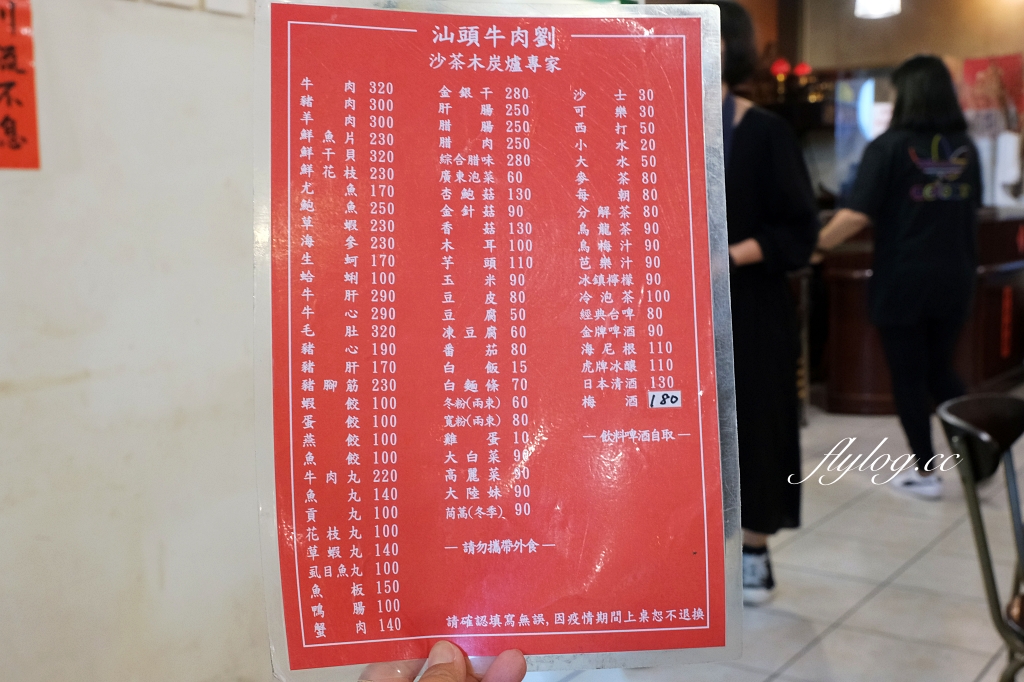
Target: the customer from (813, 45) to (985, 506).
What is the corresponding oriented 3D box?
[{"bbox_3d":[1.515,-0.241,3.814,0.540,1.655,0.620,-3,5,-18],"label":"customer"}]

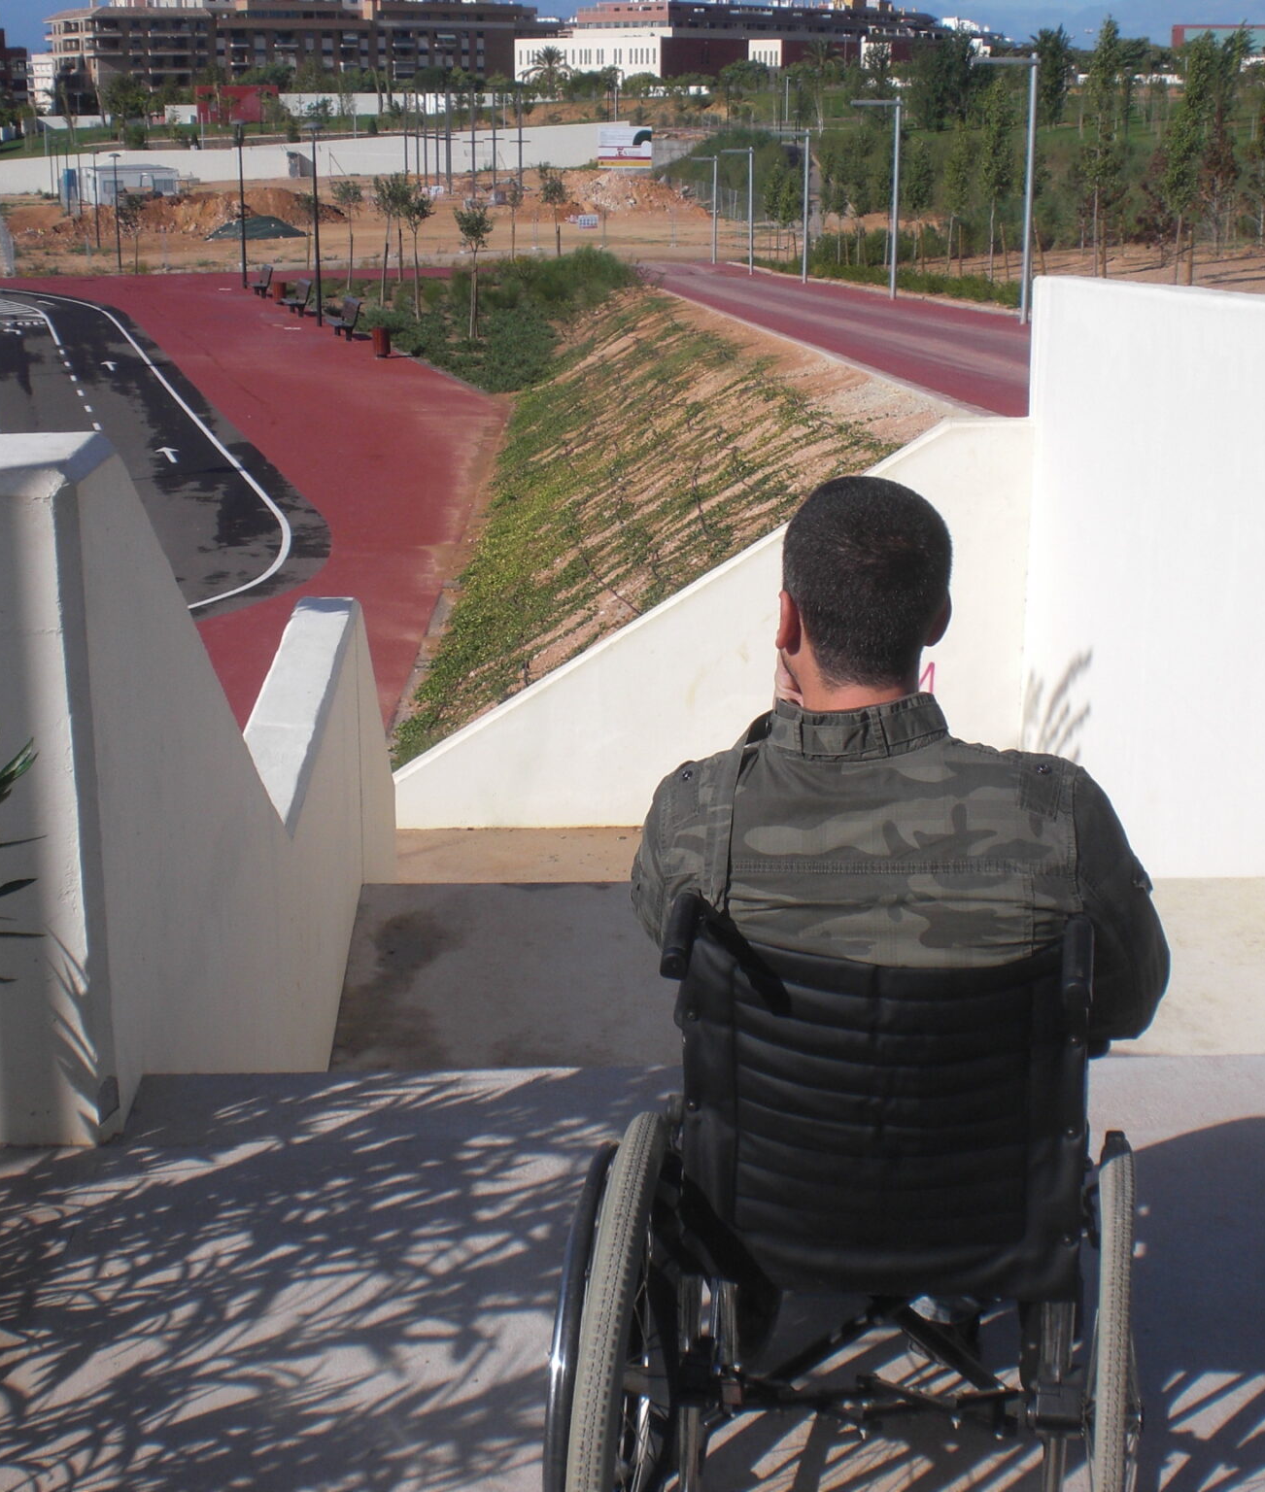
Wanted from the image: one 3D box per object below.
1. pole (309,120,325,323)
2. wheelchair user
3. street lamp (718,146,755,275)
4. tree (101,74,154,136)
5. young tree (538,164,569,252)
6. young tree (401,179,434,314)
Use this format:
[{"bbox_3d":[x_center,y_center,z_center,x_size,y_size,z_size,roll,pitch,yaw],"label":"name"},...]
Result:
[{"bbox_3d":[-7.046,-11.614,48.652,0.420,4.400,0.420,0,15,0],"label":"pole"},{"bbox_3d":[0.307,0.257,2.634,0.560,1.250,0.750,2,16,7],"label":"wheelchair user"},{"bbox_3d":[3.198,-16.358,67.070,1.050,3.850,0.170,-1,15,-3],"label":"street lamp"},{"bbox_3d":[-42.174,-53.247,182.336,4.200,5.500,4.200,0,15,0],"label":"tree"},{"bbox_3d":[-2.619,-17.869,72.868,0.950,3.100,0.950,0,15,0],"label":"young tree"},{"bbox_3d":[-5.020,-11.553,50.747,0.760,3.050,0.760,0,15,0],"label":"young tree"}]

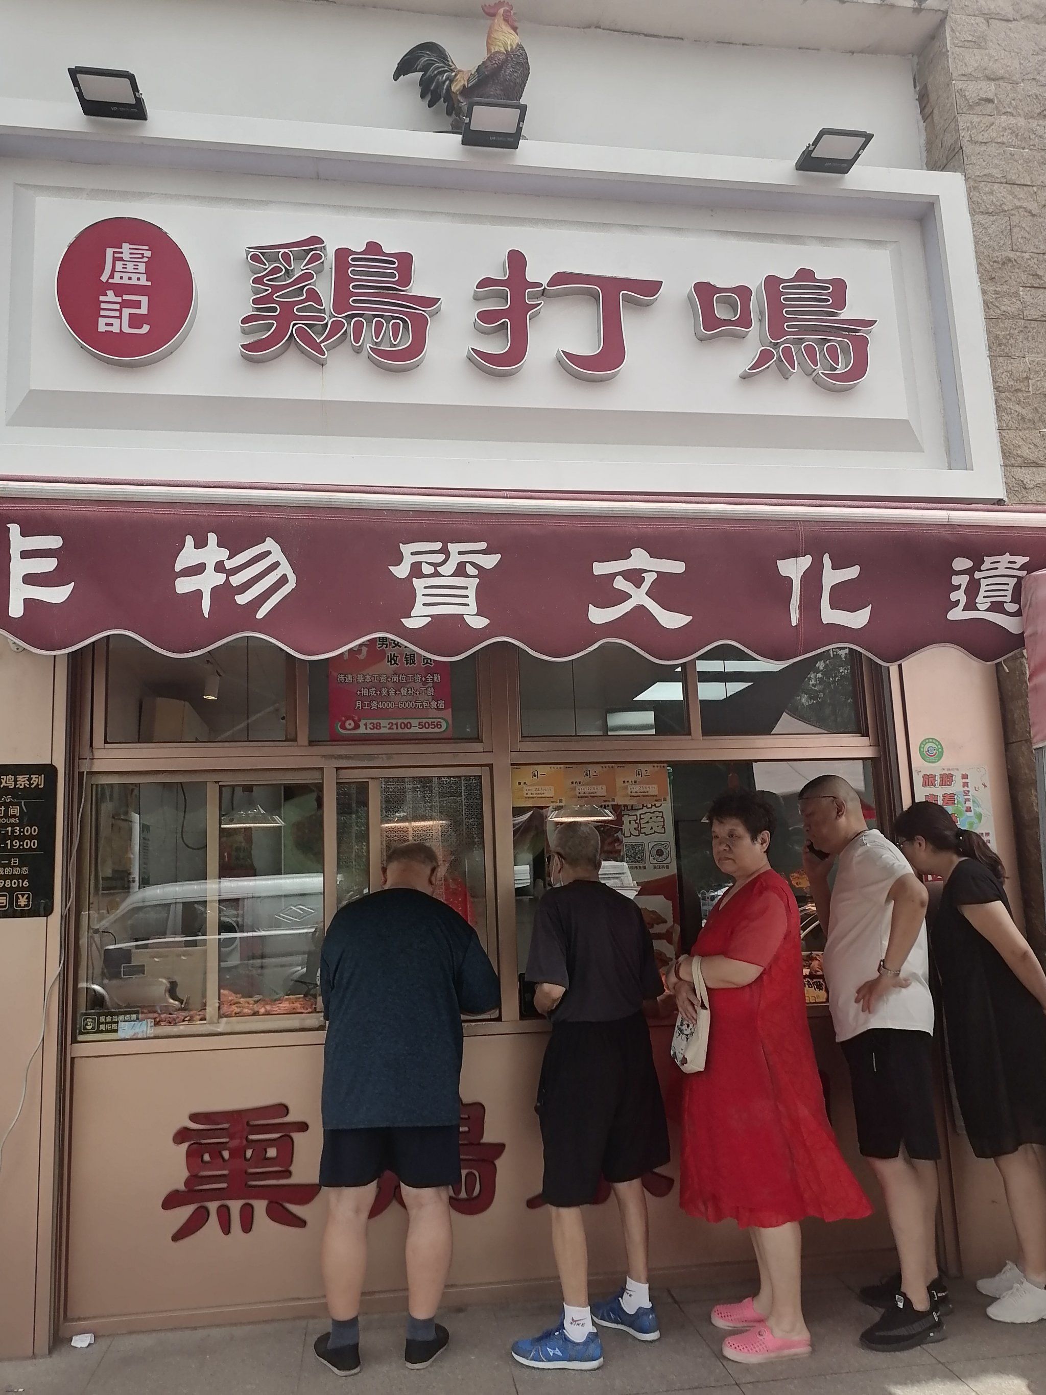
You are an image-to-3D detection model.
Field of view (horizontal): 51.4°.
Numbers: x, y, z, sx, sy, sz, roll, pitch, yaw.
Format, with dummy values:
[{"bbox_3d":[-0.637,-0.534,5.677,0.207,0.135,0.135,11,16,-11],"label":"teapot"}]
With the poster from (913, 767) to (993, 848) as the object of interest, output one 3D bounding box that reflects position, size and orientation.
[{"bbox_3d":[1.607,0.467,4.025,0.300,0.420,0.010,-1,-10,-9],"label":"poster"}]

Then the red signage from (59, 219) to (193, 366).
[{"bbox_3d":[-1.368,-1.402,3.767,0.465,0.530,0.065,-1,-10,-10],"label":"red signage"}]

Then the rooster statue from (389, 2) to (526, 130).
[{"bbox_3d":[-0.236,-2.442,4.205,0.520,0.600,0.220,-1,-10,-10],"label":"rooster statue"}]

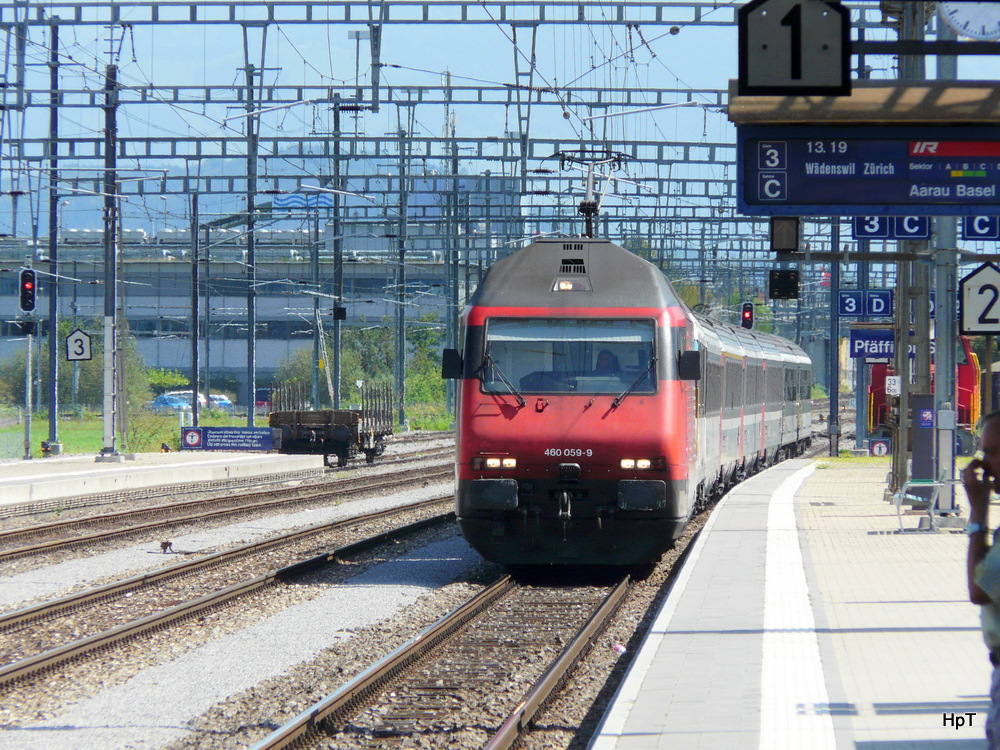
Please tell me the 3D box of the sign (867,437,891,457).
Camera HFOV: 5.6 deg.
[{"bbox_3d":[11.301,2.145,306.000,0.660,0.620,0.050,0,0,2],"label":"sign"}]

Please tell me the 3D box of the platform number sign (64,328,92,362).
[{"bbox_3d":[-11.375,-0.808,278.000,0.700,0.880,0.050,0,0,-2],"label":"platform number sign"}]

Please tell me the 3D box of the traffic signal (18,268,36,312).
[{"bbox_3d":[-17.091,-3.057,372.000,0.630,1.560,0.320,0,0,-3],"label":"traffic signal"}]

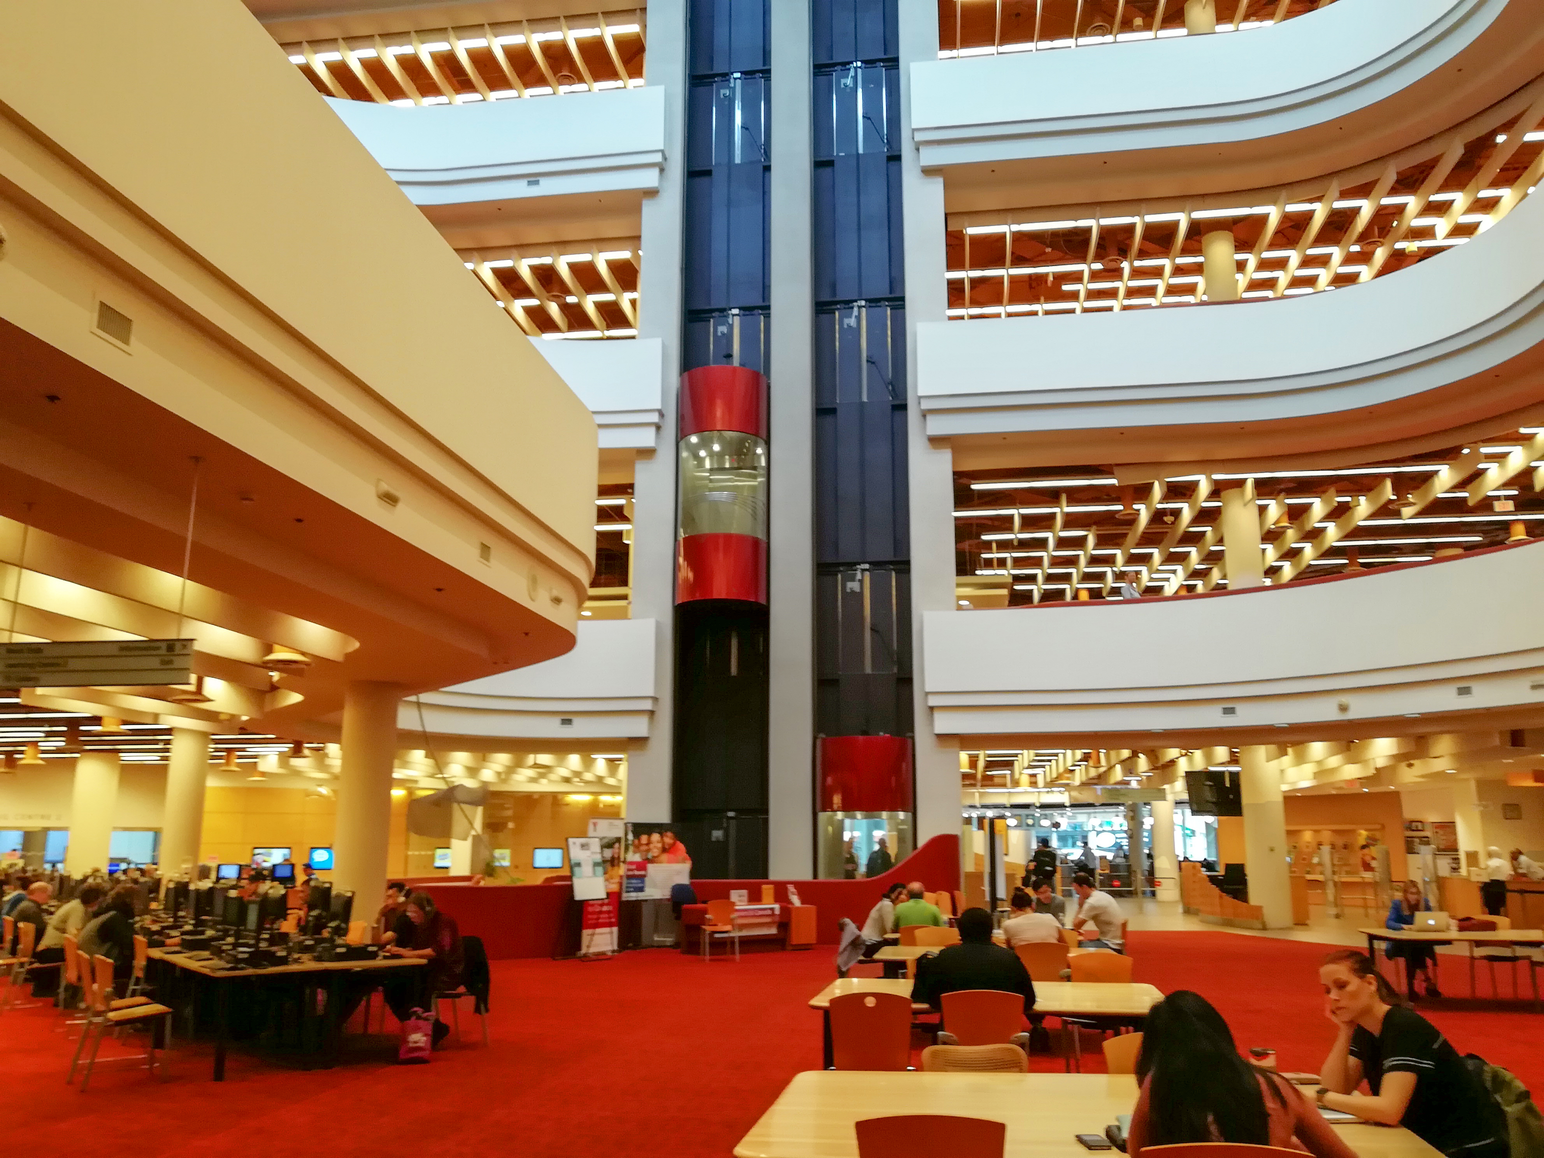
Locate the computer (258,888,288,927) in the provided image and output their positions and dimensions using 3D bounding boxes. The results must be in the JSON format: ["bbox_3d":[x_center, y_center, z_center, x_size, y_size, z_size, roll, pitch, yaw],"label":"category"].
[{"bbox_3d":[-4.266,2.811,10.300,0.420,0.370,0.170,-12,-17,43],"label":"computer"}]

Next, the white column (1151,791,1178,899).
[{"bbox_3d":[12.967,8.797,39.642,0.740,3.500,0.740,-2,-13,8],"label":"white column"}]

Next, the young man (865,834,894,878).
[{"bbox_3d":[2.002,5.677,22.093,0.520,1.790,0.360,-5,-14,20],"label":"young man"}]

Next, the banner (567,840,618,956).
[{"bbox_3d":[-2.769,4.804,18.238,0.620,1.770,0.500,8,-15,-33],"label":"banner"}]

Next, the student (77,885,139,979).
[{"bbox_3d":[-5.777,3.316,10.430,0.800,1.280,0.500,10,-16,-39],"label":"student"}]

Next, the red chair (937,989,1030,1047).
[{"bbox_3d":[1.194,2.784,6.905,0.530,0.840,0.570,-1,-12,7],"label":"red chair"}]

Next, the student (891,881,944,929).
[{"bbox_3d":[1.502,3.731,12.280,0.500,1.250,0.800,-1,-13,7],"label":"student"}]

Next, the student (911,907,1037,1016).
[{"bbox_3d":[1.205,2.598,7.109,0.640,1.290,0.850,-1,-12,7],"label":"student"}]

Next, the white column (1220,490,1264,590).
[{"bbox_3d":[9.640,0.074,24.562,0.730,3.850,0.730,0,-12,0],"label":"white column"}]

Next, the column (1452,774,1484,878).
[{"bbox_3d":[16.292,6.297,28.111,0.480,3.300,0.440,-2,-13,8],"label":"column"}]

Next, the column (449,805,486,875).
[{"bbox_3d":[-7.587,6.596,30.000,0.820,3.100,0.820,4,-13,-16],"label":"column"}]

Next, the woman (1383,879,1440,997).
[{"bbox_3d":[7.209,4.036,13.547,0.500,1.240,0.700,-1,-13,3],"label":"woman"}]

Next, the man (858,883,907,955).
[{"bbox_3d":[1.120,3.662,11.992,0.700,1.220,0.480,2,-13,-10],"label":"man"}]

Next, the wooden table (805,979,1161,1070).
[{"bbox_3d":[1.298,2.872,7.243,2.160,0.715,1.400,-2,-13,9],"label":"wooden table"}]

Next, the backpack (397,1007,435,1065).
[{"bbox_3d":[-2.708,3.457,9.161,0.260,0.390,0.150,-2,-13,8],"label":"backpack"}]

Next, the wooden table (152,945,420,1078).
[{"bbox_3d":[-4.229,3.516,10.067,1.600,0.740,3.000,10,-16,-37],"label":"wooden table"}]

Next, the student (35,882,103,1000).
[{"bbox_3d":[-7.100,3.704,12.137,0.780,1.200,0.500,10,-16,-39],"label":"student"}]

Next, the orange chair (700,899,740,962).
[{"bbox_3d":[-0.760,5.081,17.416,0.530,0.840,0.570,3,-13,-12],"label":"orange chair"}]

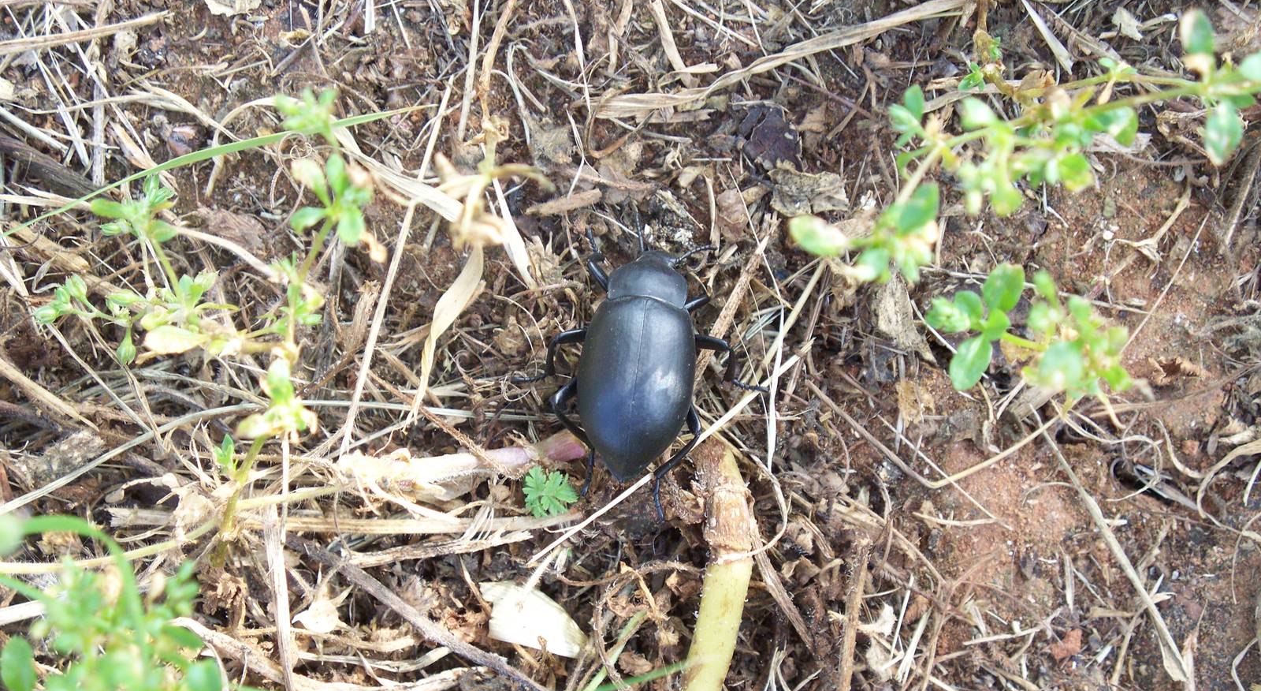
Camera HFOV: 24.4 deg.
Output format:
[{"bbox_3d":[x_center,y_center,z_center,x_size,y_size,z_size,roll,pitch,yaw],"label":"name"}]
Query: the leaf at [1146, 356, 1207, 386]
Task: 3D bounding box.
[{"bbox_3d":[0.060,0.003,0.319,0.006,0.003,0.003,3,70,1],"label":"leaf"}]

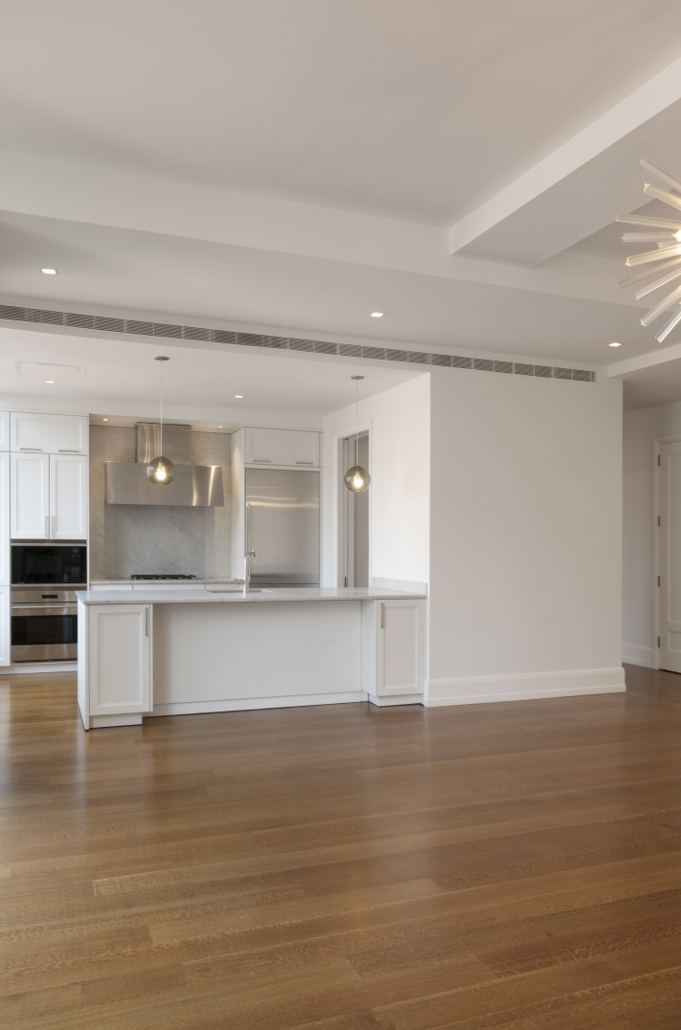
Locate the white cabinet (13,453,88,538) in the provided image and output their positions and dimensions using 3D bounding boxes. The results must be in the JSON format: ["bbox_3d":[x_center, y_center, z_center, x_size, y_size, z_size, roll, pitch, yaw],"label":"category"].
[{"bbox_3d":[-3.147,-0.183,8.360,0.747,0.888,0.600,0,-1,-21],"label":"white cabinet"}]

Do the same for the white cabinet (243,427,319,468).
[{"bbox_3d":[-0.774,-0.764,9.285,0.914,0.453,0.600,0,-1,-21],"label":"white cabinet"}]

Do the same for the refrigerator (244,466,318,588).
[{"bbox_3d":[-0.778,0.563,9.294,0.914,2.158,0.620,0,-1,-21],"label":"refrigerator"}]

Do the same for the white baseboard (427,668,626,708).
[{"bbox_3d":[1.683,1.511,6.793,2.040,0.216,0.030,1,-2,-21],"label":"white baseboard"}]

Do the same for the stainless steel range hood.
[{"bbox_3d":[-1.982,-0.548,8.659,1.241,0.910,0.603,1,-2,-21],"label":"stainless steel range hood"}]

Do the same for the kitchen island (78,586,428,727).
[{"bbox_3d":[-0.784,1.138,6.585,2.714,0.920,1.186,1,-2,-21],"label":"kitchen island"}]

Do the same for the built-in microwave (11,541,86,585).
[{"bbox_3d":[-3.138,0.527,8.337,0.742,0.457,0.550,0,-1,-21],"label":"built-in microwave"}]

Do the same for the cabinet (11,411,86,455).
[{"bbox_3d":[-3.091,-0.819,8.217,0.734,0.410,0.623,1,-2,-21],"label":"cabinet"}]

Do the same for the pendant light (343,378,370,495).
[{"bbox_3d":[0.145,-0.685,6.570,0.225,0.986,0.225,0,-1,0],"label":"pendant light"}]

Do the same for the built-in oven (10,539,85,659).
[{"bbox_3d":[-3.147,0.918,8.360,0.742,1.238,0.600,0,-1,-21],"label":"built-in oven"}]

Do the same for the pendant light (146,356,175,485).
[{"bbox_3d":[-1.385,-0.727,5.970,0.218,0.994,0.218,0,-1,-21],"label":"pendant light"}]

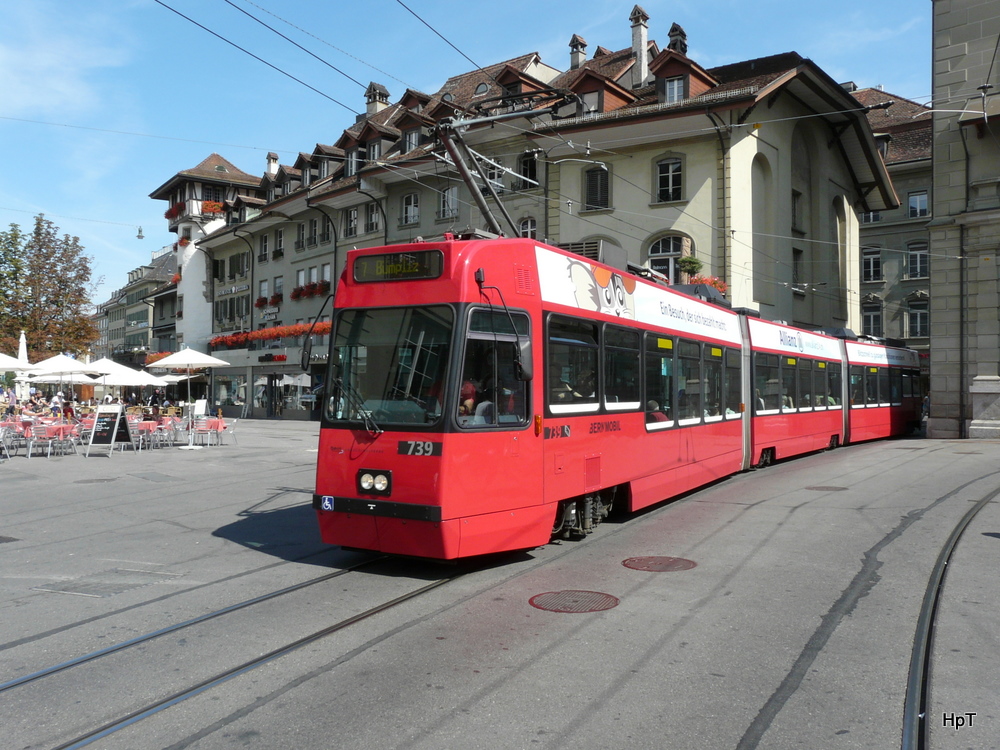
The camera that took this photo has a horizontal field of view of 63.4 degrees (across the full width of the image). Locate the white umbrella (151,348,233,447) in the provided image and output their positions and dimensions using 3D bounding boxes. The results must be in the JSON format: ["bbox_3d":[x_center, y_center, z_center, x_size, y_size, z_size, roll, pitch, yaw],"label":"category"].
[{"bbox_3d":[-8.950,0.624,23.300,2.420,2.940,2.420,0,-1,0],"label":"white umbrella"}]

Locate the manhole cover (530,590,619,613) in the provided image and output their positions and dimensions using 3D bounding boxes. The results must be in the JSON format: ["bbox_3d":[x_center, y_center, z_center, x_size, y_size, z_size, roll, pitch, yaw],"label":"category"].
[{"bbox_3d":[0.575,1.773,6.270,0.700,0.035,0.700,0,-1,0],"label":"manhole cover"}]

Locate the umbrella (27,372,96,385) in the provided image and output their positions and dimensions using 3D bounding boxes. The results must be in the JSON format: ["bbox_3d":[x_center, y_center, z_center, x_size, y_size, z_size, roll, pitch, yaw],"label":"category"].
[{"bbox_3d":[-16.767,0.863,31.000,2.700,2.760,2.700,0,-1,0],"label":"umbrella"}]

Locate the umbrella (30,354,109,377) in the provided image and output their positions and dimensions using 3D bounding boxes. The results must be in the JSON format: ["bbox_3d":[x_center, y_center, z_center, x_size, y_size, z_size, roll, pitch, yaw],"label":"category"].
[{"bbox_3d":[-13.753,0.722,25.400,2.450,2.820,2.450,0,-1,0],"label":"umbrella"}]

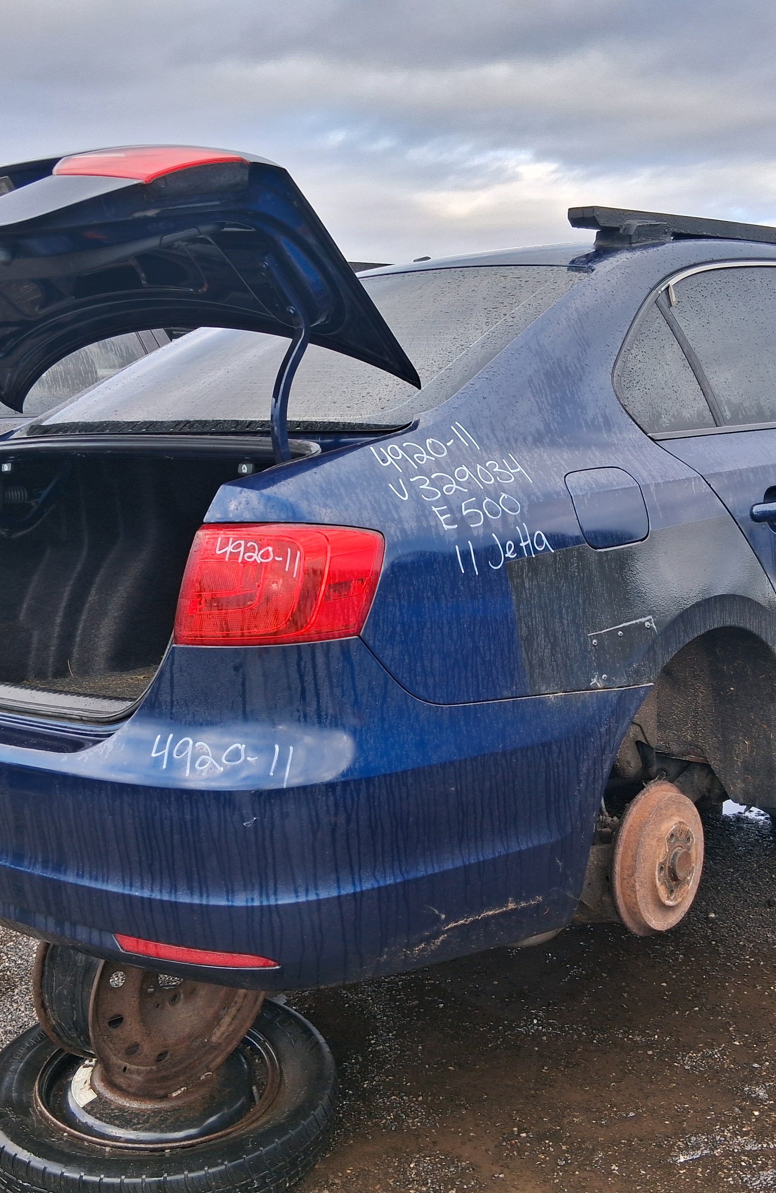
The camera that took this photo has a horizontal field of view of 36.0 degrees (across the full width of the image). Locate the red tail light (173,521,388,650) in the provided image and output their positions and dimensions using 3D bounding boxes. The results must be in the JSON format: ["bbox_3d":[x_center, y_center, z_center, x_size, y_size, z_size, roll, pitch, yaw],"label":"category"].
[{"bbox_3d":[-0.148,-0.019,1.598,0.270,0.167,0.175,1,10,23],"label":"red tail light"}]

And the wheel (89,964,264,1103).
[{"bbox_3d":[-0.384,0.613,2.033,0.155,0.415,0.415,11,14,37],"label":"wheel"}]

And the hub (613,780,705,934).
[{"bbox_3d":[0.542,0.510,2.286,0.080,0.285,0.285,5,13,43],"label":"hub"}]

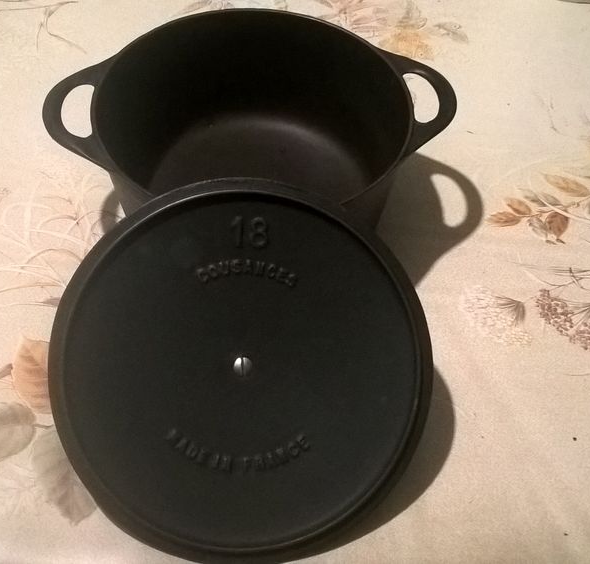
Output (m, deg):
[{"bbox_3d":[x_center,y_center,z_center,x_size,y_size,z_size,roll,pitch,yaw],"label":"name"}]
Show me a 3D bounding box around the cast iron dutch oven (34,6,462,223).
[{"bbox_3d":[-0.025,-0.078,0.507,0.246,0.092,0.190,-2,53,-3],"label":"cast iron dutch oven"}]

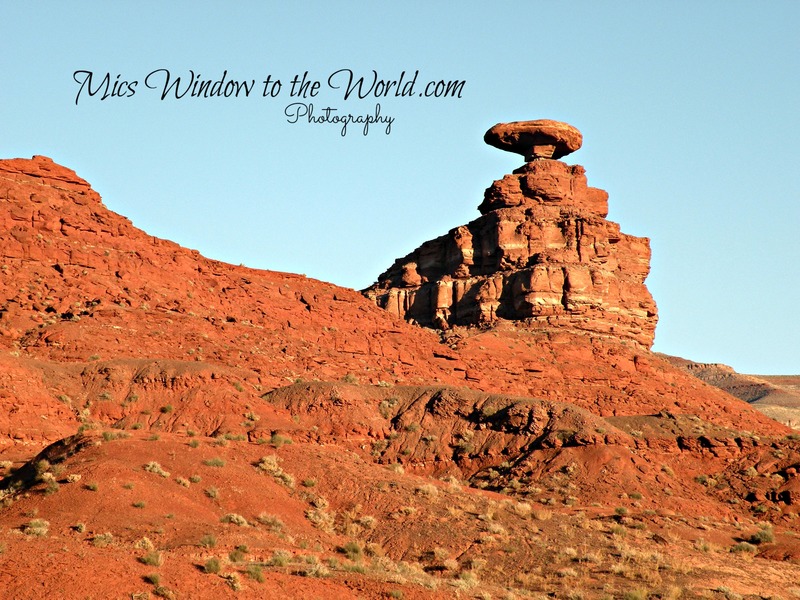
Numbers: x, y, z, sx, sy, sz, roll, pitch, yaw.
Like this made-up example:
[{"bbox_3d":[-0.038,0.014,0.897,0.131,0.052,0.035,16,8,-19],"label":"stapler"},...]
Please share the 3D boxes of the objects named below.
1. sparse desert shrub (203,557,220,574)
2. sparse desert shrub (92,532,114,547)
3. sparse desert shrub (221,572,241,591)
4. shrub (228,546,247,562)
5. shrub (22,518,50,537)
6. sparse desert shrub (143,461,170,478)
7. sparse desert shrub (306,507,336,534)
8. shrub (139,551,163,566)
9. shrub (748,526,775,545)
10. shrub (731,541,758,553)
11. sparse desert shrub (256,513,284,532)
[{"bbox_3d":[-8.446,11.896,146.000,0.782,0.774,0.774,0,-4,0],"label":"sparse desert shrub"},{"bbox_3d":[-14.194,11.466,156.000,1.022,0.643,0.868,0,-4,0],"label":"sparse desert shrub"},{"bbox_3d":[-5.358,8.898,103.000,0.613,0.552,0.552,0,-2,0],"label":"sparse desert shrub"},{"bbox_3d":[-5.436,8.513,109.000,0.584,0.519,0.526,0,-2,0],"label":"shrub"},{"bbox_3d":[-17.848,11.170,160.000,1.334,0.848,1.134,0,-4,0],"label":"shrub"},{"bbox_3d":[-9.565,6.658,128.000,1.067,0.686,0.960,0,-2,0],"label":"sparse desert shrub"},{"bbox_3d":[-4.047,11.317,168.000,1.500,1.287,1.287,0,-4,0],"label":"sparse desert shrub"},{"bbox_3d":[-8.116,8.409,106.000,0.757,0.505,0.682,0,-2,0],"label":"shrub"},{"bbox_3d":[13.756,8.962,124.000,0.960,0.664,0.864,0,-2,0],"label":"shrub"},{"bbox_3d":[12.686,9.078,120.000,1.000,0.429,0.900,0,-2,0],"label":"shrub"},{"bbox_3d":[-4.610,7.921,116.000,0.967,0.691,0.870,0,-2,0],"label":"sparse desert shrub"}]

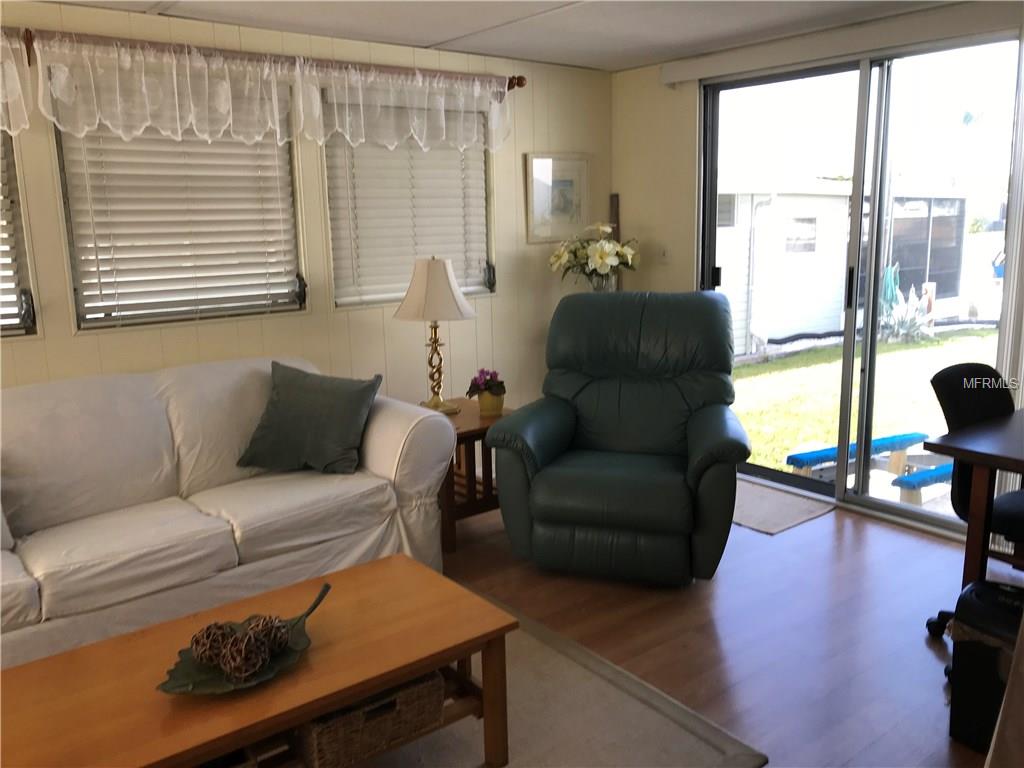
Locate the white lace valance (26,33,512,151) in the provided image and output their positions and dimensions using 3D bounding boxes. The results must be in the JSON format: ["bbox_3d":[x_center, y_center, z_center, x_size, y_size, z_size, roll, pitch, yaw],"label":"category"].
[{"bbox_3d":[-0.823,-1.177,3.473,2.065,0.360,0.080,-10,14,-37],"label":"white lace valance"}]

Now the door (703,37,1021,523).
[{"bbox_3d":[1.587,-0.423,3.829,0.120,2.040,1.780,-10,14,-37],"label":"door"}]

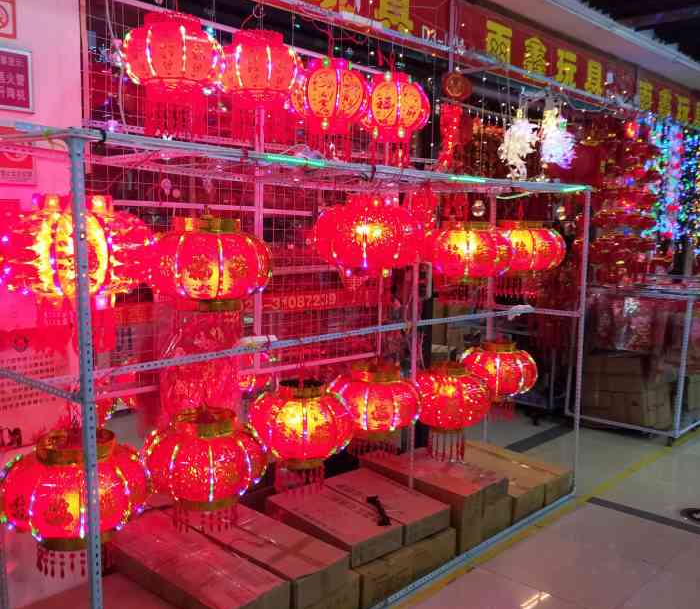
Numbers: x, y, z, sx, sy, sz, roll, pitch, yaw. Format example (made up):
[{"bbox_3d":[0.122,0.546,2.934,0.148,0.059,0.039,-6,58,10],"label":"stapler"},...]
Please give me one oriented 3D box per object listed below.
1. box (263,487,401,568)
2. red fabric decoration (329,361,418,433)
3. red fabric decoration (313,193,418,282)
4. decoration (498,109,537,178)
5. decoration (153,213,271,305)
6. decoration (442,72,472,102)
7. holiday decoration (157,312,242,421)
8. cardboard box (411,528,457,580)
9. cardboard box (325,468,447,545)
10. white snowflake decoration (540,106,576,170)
[{"bbox_3d":[-0.074,0.997,3.095,0.305,0.100,0.627,-4,7,-38],"label":"box"},{"bbox_3d":[0.124,0.481,3.267,0.436,0.376,0.436,0,6,0],"label":"red fabric decoration"},{"bbox_3d":[0.071,-0.292,2.986,0.460,0.400,0.460,0,7,0],"label":"red fabric decoration"},{"bbox_3d":[1.106,-1.057,4.424,0.260,0.460,0.260,-6,9,-44],"label":"decoration"},{"bbox_3d":[-0.527,-0.162,2.555,0.451,0.340,0.451,0,6,0],"label":"decoration"},{"bbox_3d":[0.623,-1.258,3.907,0.172,0.166,0.129,2,6,20],"label":"decoration"},{"bbox_3d":[-0.615,0.249,2.755,0.220,0.460,0.310,6,8,44],"label":"holiday decoration"},{"bbox_3d":[0.200,1.167,3.410,0.339,0.150,0.620,-5,7,-41],"label":"cardboard box"},{"bbox_3d":[0.160,0.993,3.333,0.300,0.100,0.610,-5,9,-40],"label":"cardboard box"},{"bbox_3d":[1.469,-1.183,4.772,0.240,0.430,0.240,-6,9,-44],"label":"white snowflake decoration"}]

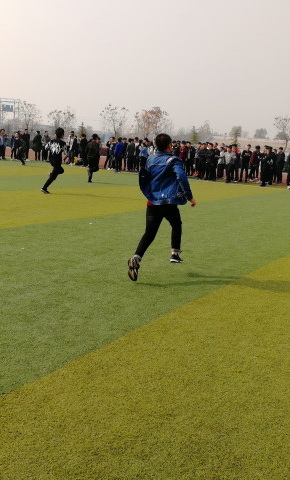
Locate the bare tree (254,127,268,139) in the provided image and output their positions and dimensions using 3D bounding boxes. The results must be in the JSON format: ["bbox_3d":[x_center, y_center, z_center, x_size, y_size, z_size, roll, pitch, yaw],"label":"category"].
[{"bbox_3d":[19.050,-16.206,83.176,2.310,5.270,2.310,4,11,0],"label":"bare tree"}]

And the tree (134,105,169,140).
[{"bbox_3d":[0.505,-9.416,44.007,3.150,4.550,3.150,4,11,0],"label":"tree"}]

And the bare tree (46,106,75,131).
[{"bbox_3d":[-7.813,-10.302,46.500,2.580,4.130,2.580,4,11,0],"label":"bare tree"}]

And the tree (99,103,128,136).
[{"bbox_3d":[-2.891,-9.858,44.988,2.500,4.550,2.500,4,11,0],"label":"tree"}]

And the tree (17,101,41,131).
[{"bbox_3d":[-11.209,-11.044,47.931,2.090,4.550,2.090,4,11,0],"label":"tree"}]

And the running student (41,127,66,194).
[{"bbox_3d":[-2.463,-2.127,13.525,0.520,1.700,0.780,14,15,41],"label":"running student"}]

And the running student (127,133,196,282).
[{"bbox_3d":[0.213,-0.386,5.838,0.640,1.660,0.880,10,13,27],"label":"running student"}]

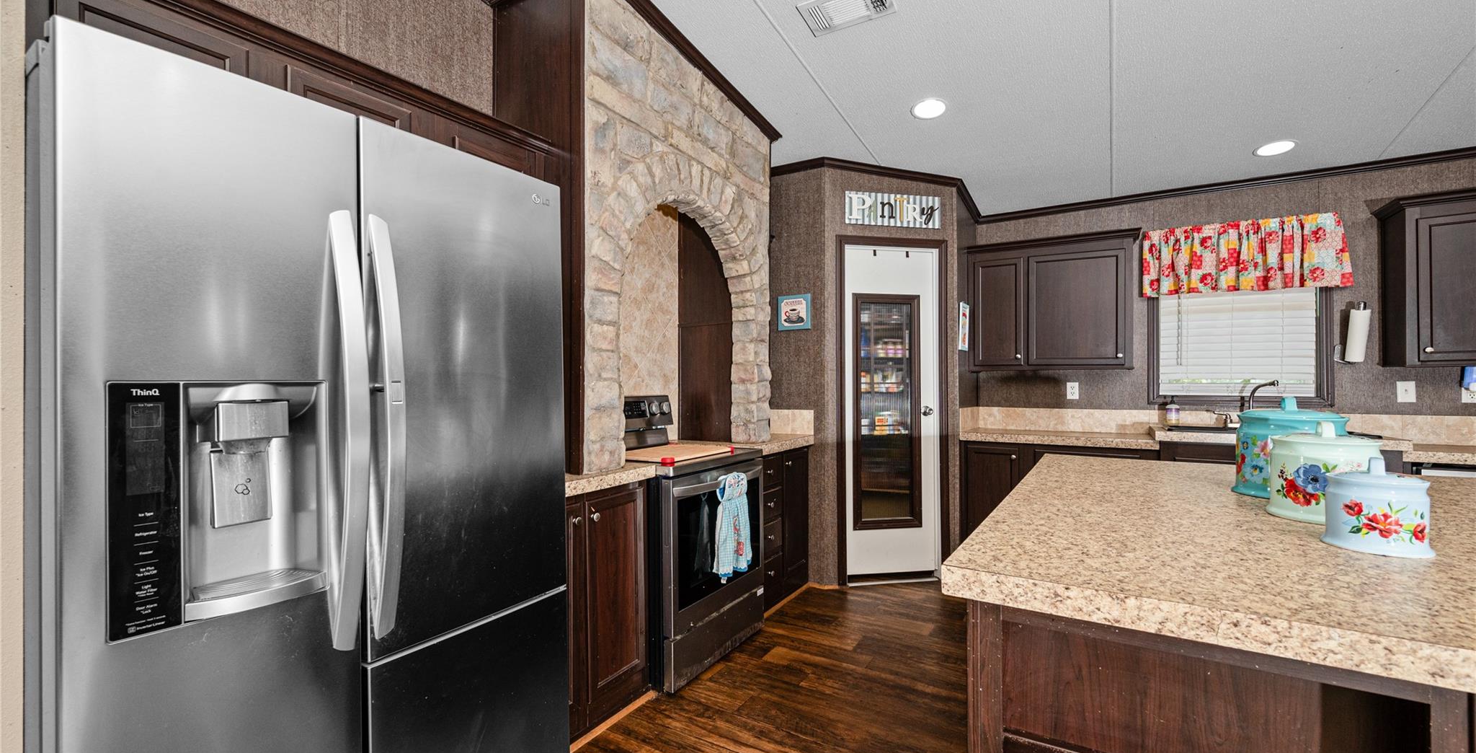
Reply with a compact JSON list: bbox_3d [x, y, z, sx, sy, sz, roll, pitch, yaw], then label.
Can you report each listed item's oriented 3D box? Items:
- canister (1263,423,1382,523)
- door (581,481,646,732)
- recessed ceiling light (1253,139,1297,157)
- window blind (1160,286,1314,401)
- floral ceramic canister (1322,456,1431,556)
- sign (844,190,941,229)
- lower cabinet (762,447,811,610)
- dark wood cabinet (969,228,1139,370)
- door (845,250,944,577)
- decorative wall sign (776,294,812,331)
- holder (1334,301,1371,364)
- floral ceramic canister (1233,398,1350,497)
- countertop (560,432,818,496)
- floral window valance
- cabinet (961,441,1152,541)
[{"bbox_3d":[1.458,0.228,1.428,0.214,0.229,0.214,-1,-1,33],"label":"canister"},{"bbox_3d":[-0.460,0.863,2.198,0.033,0.812,0.325,0,0,33],"label":"door"},{"bbox_3d":[2.848,-1.211,3.040,0.175,0.020,0.175,-1,-8,33],"label":"recessed ceiling light"},{"bbox_3d":[2.968,-0.305,3.433,0.715,0.860,0.050,-1,-1,33],"label":"window blind"},{"bbox_3d":[1.278,0.251,1.150,0.154,0.177,0.154,-1,-1,33],"label":"floral ceramic canister"},{"bbox_3d":[0.985,-1.049,3.617,0.635,0.200,0.025,0,0,-11],"label":"sign"},{"bbox_3d":[0.029,0.854,3.409,0.590,0.870,0.645,-1,-1,33],"label":"lower cabinet"},{"bbox_3d":[2.070,-0.461,3.815,0.936,0.845,0.364,0,0,33],"label":"dark wood cabinet"},{"bbox_3d":[0.971,0.218,3.623,0.615,2.030,0.045,0,-1,-12],"label":"door"},{"bbox_3d":[0.361,-0.398,3.589,0.222,0.217,0.015,-1,-1,33],"label":"decorative wall sign"},{"bbox_3d":[3.322,-0.236,3.104,0.090,0.335,0.130,12,6,32],"label":"holder"},{"bbox_3d":[1.608,0.201,1.669,0.259,0.286,0.259,-1,-1,33],"label":"floral ceramic canister"},{"bbox_3d":[-0.391,0.388,2.844,0.650,0.048,2.171,0,0,33],"label":"countertop"},{"bbox_3d":[2.939,-0.690,3.367,0.925,0.410,0.100,-1,-1,33],"label":"floral window valance"},{"bbox_3d":[2.045,0.851,3.695,1.008,0.887,0.598,0,0,33],"label":"cabinet"}]

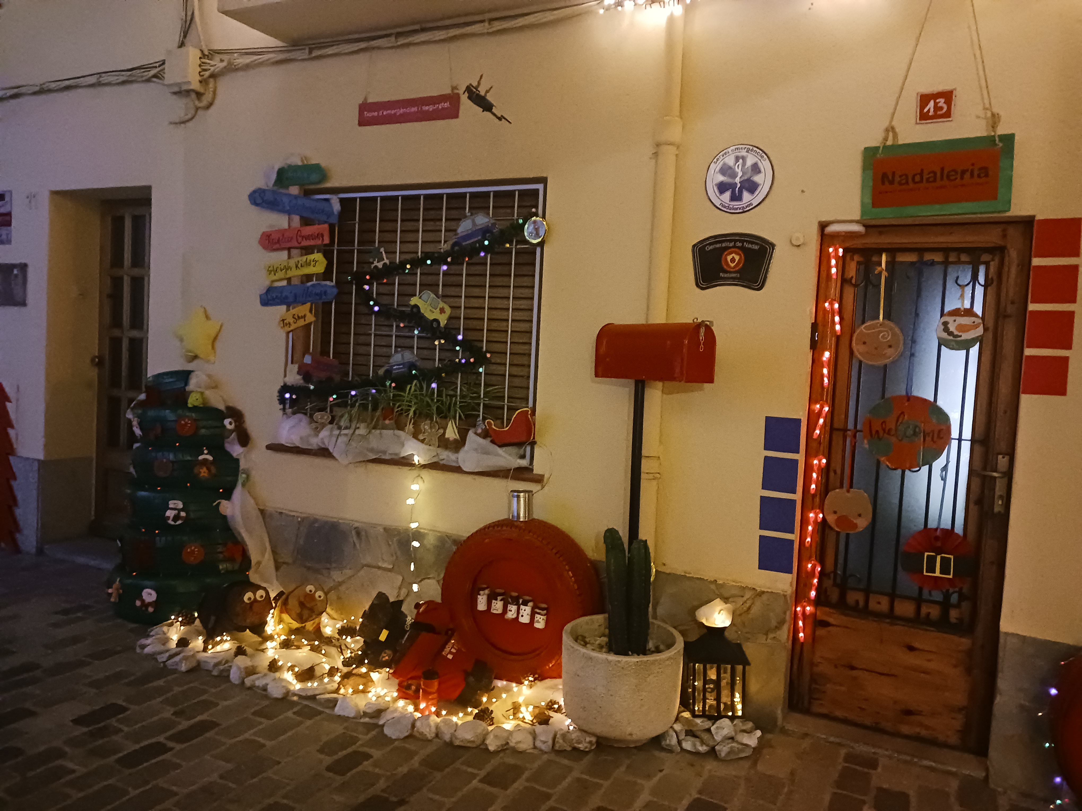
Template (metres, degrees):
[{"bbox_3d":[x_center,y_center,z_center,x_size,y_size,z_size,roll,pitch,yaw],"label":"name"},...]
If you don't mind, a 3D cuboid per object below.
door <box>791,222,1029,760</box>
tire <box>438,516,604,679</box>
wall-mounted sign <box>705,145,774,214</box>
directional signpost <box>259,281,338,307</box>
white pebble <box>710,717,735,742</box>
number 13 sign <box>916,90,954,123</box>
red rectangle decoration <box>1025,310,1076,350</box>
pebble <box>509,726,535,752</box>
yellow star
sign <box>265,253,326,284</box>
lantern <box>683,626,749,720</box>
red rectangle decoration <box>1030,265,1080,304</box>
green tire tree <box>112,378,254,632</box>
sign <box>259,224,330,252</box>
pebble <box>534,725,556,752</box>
[{"bbox_3d":[1.341,0.275,3.133,0.709,1.905,0.080,4,4,27],"label":"door"},{"bbox_3d":[-0.096,0.842,3.670,0.663,0.663,0.206,4,2,27],"label":"tire"},{"bbox_3d":[0.776,-0.890,3.307,0.271,0.271,0.010,4,4,27],"label":"wall-mounted sign"},{"bbox_3d":[-1.226,-0.562,4.286,0.507,0.092,0.020,-1,2,26],"label":"directional signpost"},{"bbox_3d":[0.691,1.234,3.207,0.090,0.085,0.080,4,4,13],"label":"white pebble"},{"bbox_3d":[1.473,-1.115,3.152,0.128,0.114,0.012,4,4,25],"label":"number 13 sign"},{"bbox_3d":[1.718,-0.258,2.851,0.138,0.131,0.008,4,4,27],"label":"red rectangle decoration"},{"bbox_3d":[-0.070,1.226,3.099,0.092,0.088,0.090,3,4,0],"label":"pebble"},{"bbox_3d":[-1.853,-0.382,4.572,0.320,0.300,0.060,4,4,17],"label":"yellow star"},{"bbox_3d":[-1.282,-0.722,4.421,0.410,0.100,0.018,-5,0,27],"label":"sign"},{"bbox_3d":[0.700,1.052,3.395,0.245,0.332,0.235,2,4,-2],"label":"lantern"},{"bbox_3d":[1.800,-0.425,2.959,0.142,0.136,0.006,4,4,26],"label":"red rectangle decoration"},{"bbox_3d":[-1.925,0.485,4.521,0.680,1.330,0.680,4,4,26],"label":"green tire tree"},{"bbox_3d":[-1.252,-0.849,4.286,0.463,0.097,0.018,0,2,26],"label":"sign"},{"bbox_3d":[0.014,1.226,3.107,0.085,0.090,0.090,3,4,1],"label":"pebble"}]

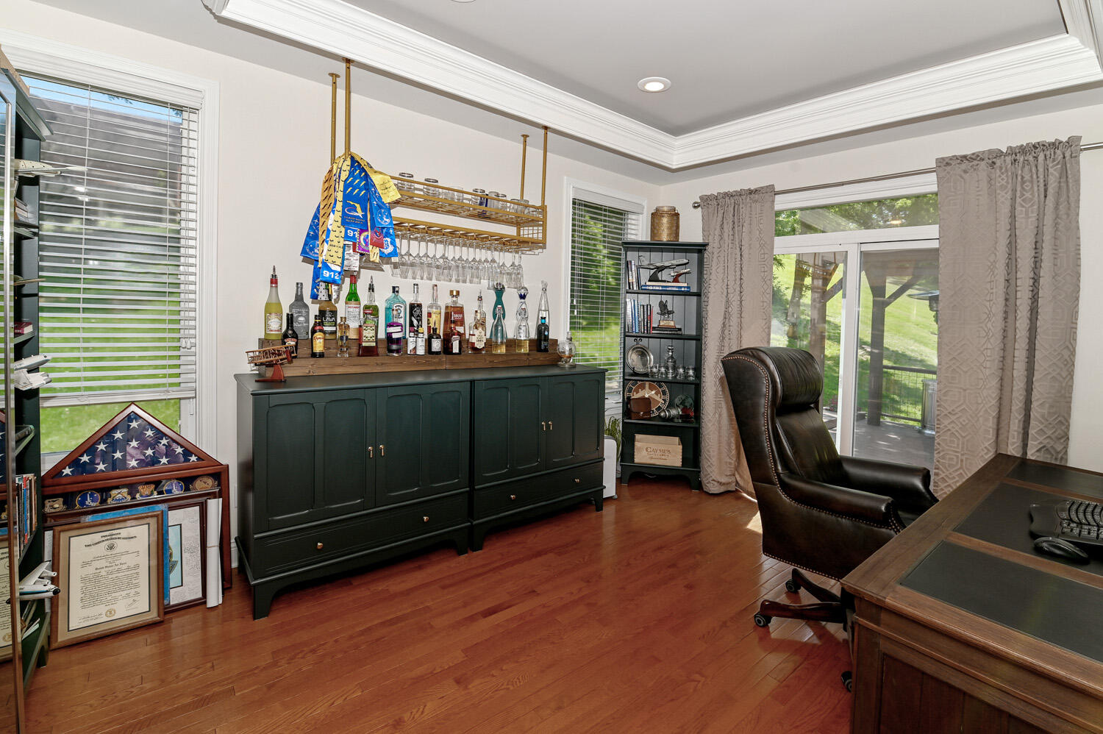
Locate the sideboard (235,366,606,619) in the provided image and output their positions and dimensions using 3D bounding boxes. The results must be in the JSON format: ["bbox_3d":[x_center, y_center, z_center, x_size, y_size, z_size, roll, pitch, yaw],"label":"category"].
[{"bbox_3d":[-0.535,0.524,2.673,2.101,0.965,0.401,-2,6,-40],"label":"sideboard"}]

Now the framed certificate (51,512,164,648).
[{"bbox_3d":[-1.757,0.830,1.829,0.335,0.440,0.030,-1,-11,-31],"label":"framed certificate"}]

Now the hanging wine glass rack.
[{"bbox_3d":[-0.615,-1.208,2.831,1.258,0.832,0.261,-2,5,-36],"label":"hanging wine glass rack"}]

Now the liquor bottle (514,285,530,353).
[{"bbox_3d":[-0.218,-0.353,3.399,0.110,0.465,0.110,1,4,0],"label":"liquor bottle"}]

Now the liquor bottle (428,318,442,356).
[{"bbox_3d":[-0.657,-0.172,2.592,0.075,0.213,0.075,0,5,-27],"label":"liquor bottle"}]

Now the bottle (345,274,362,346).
[{"bbox_3d":[-1.053,-0.314,2.440,0.085,0.348,0.085,-3,7,-38],"label":"bottle"}]

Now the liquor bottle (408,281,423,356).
[{"bbox_3d":[-0.753,-0.264,2.540,0.078,0.391,0.076,-1,5,-31],"label":"liquor bottle"}]

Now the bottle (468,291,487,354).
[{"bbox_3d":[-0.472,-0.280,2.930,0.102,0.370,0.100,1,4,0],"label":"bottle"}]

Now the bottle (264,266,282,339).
[{"bbox_3d":[-1.343,-0.306,2.216,0.085,0.355,0.085,-3,7,-38],"label":"bottle"}]

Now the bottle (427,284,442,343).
[{"bbox_3d":[-0.691,-0.323,2.720,0.084,0.329,0.084,-3,7,-38],"label":"bottle"}]

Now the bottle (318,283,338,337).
[{"bbox_3d":[-1.151,-0.280,2.368,0.091,0.285,0.091,-3,7,-38],"label":"bottle"}]

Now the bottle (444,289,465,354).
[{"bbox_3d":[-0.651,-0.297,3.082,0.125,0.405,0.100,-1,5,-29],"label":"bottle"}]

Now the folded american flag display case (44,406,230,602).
[{"bbox_3d":[-1.822,0.604,2.032,0.637,0.921,0.098,-3,2,-38],"label":"folded american flag display case"}]

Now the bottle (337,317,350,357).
[{"bbox_3d":[-1.195,-0.173,2.639,0.072,0.235,0.068,0,5,-22],"label":"bottle"}]

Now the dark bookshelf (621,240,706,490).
[{"bbox_3d":[0.956,-0.015,4.013,0.755,2.080,0.360,2,4,7],"label":"dark bookshelf"}]

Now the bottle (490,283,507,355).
[{"bbox_3d":[-0.336,-0.311,2.884,0.098,0.444,0.098,2,5,0],"label":"bottle"}]

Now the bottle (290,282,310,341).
[{"bbox_3d":[-1.212,-0.269,2.218,0.095,0.279,0.080,-1,6,-35],"label":"bottle"}]

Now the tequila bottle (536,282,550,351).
[{"bbox_3d":[-0.063,-0.385,3.512,0.095,0.500,0.095,-1,5,-26],"label":"tequila bottle"}]

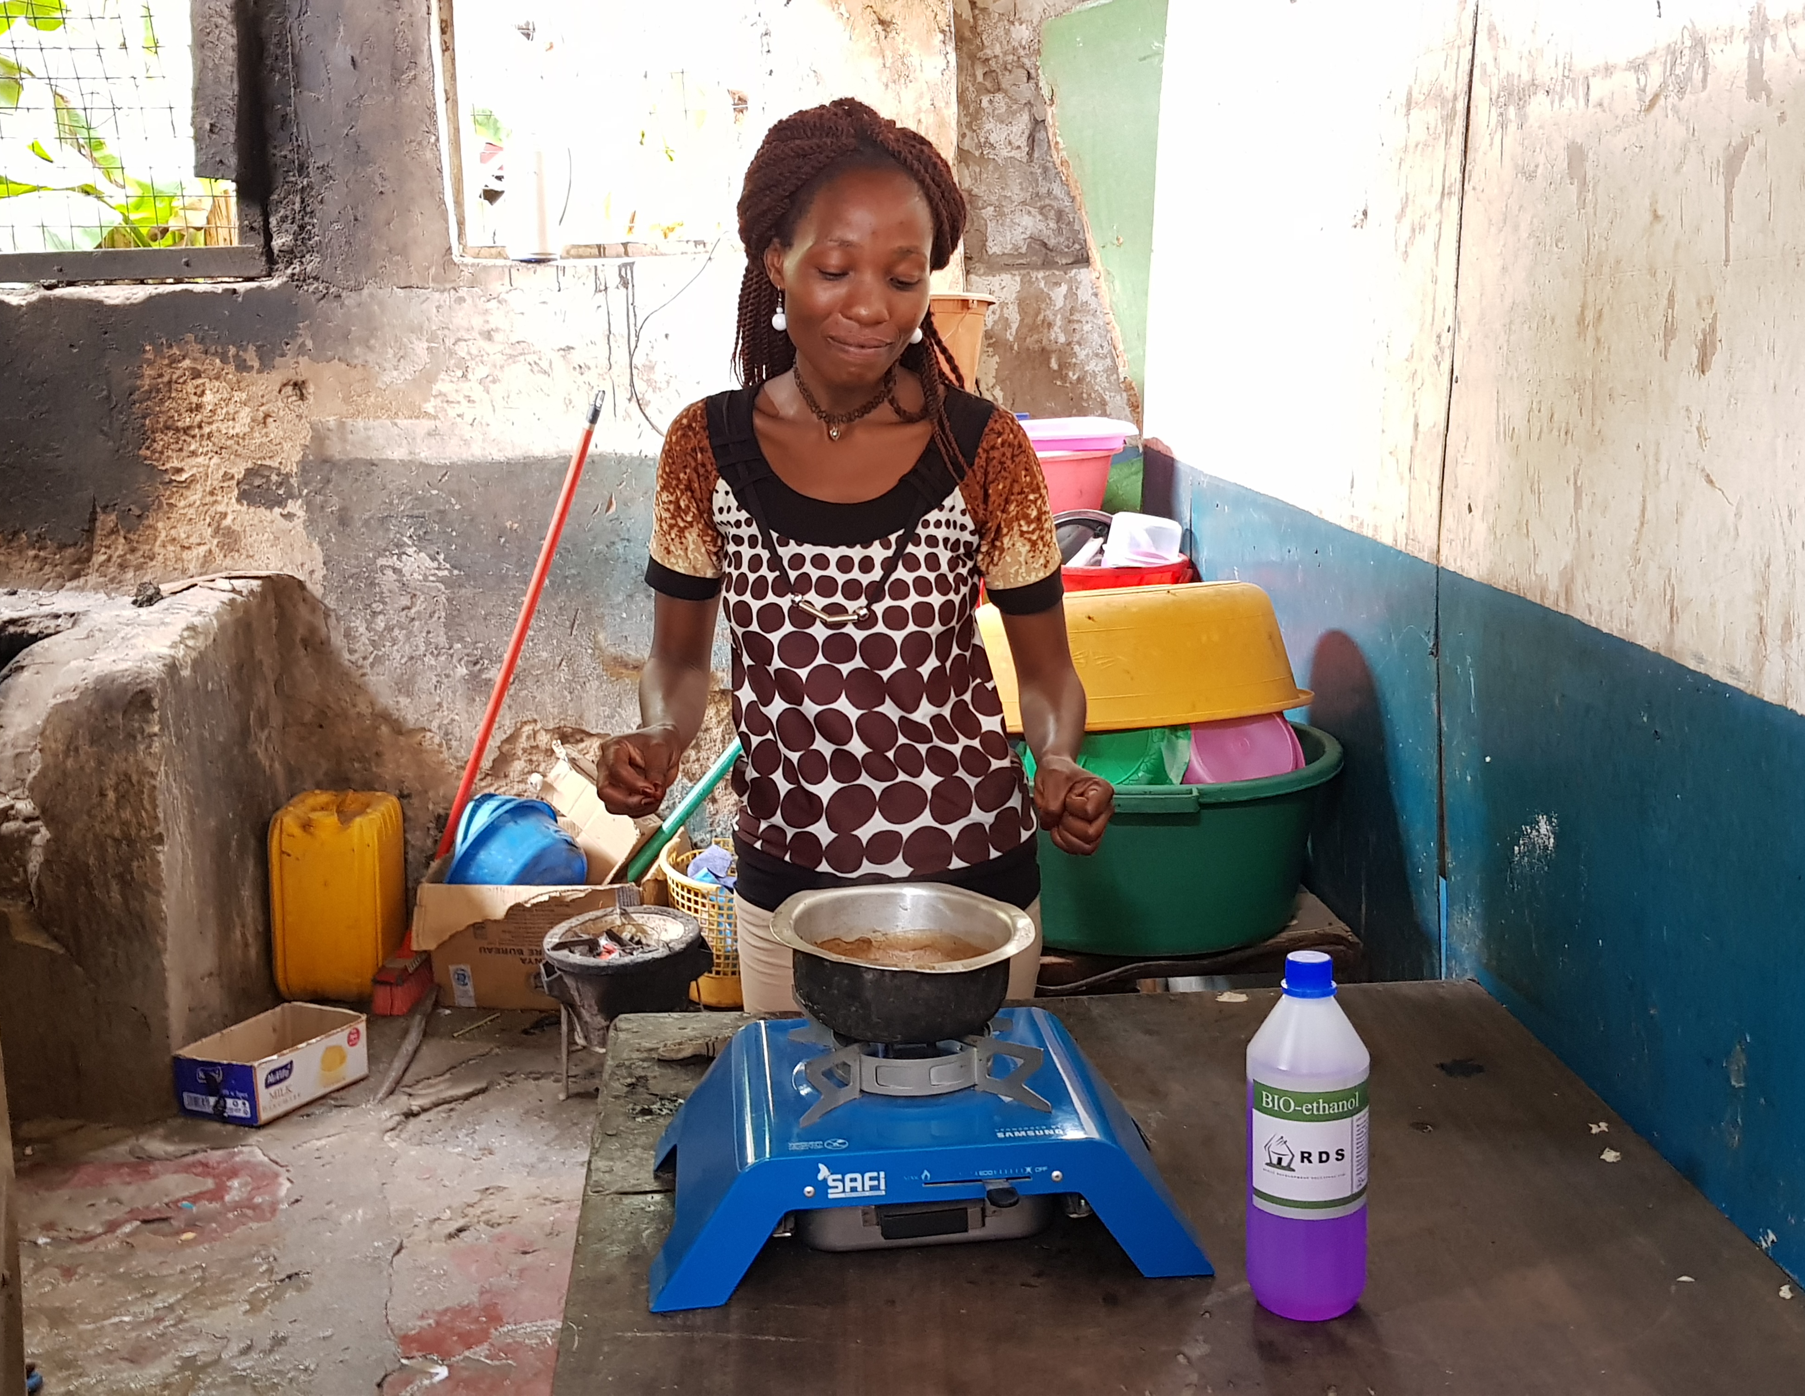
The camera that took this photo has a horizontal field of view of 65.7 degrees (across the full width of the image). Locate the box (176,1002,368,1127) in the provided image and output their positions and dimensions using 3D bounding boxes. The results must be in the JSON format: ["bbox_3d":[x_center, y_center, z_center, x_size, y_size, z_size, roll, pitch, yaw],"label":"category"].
[{"bbox_3d":[-1.150,0.674,2.562,0.180,0.114,0.240,8,15,30],"label":"box"}]

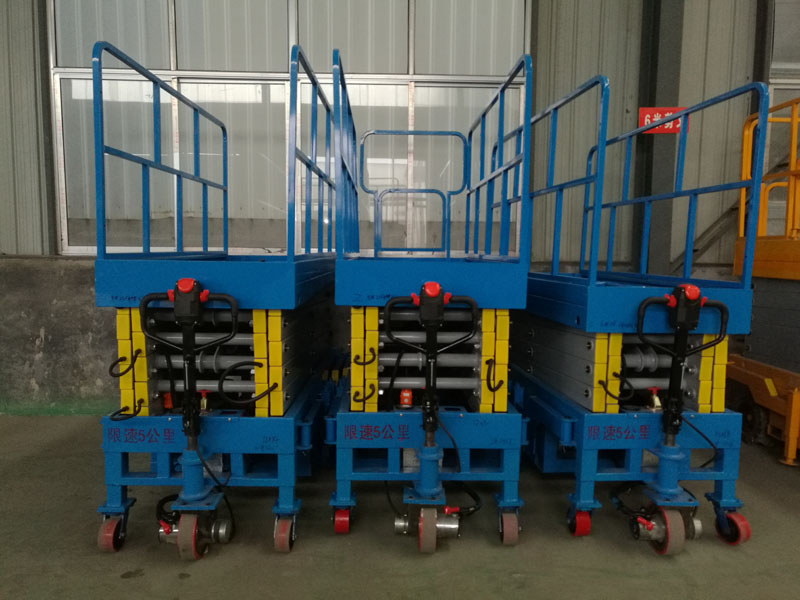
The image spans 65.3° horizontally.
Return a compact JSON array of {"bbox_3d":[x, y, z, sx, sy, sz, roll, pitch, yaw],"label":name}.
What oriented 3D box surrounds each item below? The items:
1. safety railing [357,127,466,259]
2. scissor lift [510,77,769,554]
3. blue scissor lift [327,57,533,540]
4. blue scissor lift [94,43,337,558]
[{"bbox_3d":[0.102,-0.831,4.933,0.860,1.014,0.045,1,5,-2],"label":"safety railing"},{"bbox_3d":[1.280,0.024,4.081,0.953,2.390,2.170,1,5,-5],"label":"scissor lift"},{"bbox_3d":[0.123,-0.029,3.980,1.030,2.474,2.117,1,5,-2],"label":"blue scissor lift"},{"bbox_3d":[-0.954,-0.032,3.875,1.030,2.461,2.117,1,5,1],"label":"blue scissor lift"}]

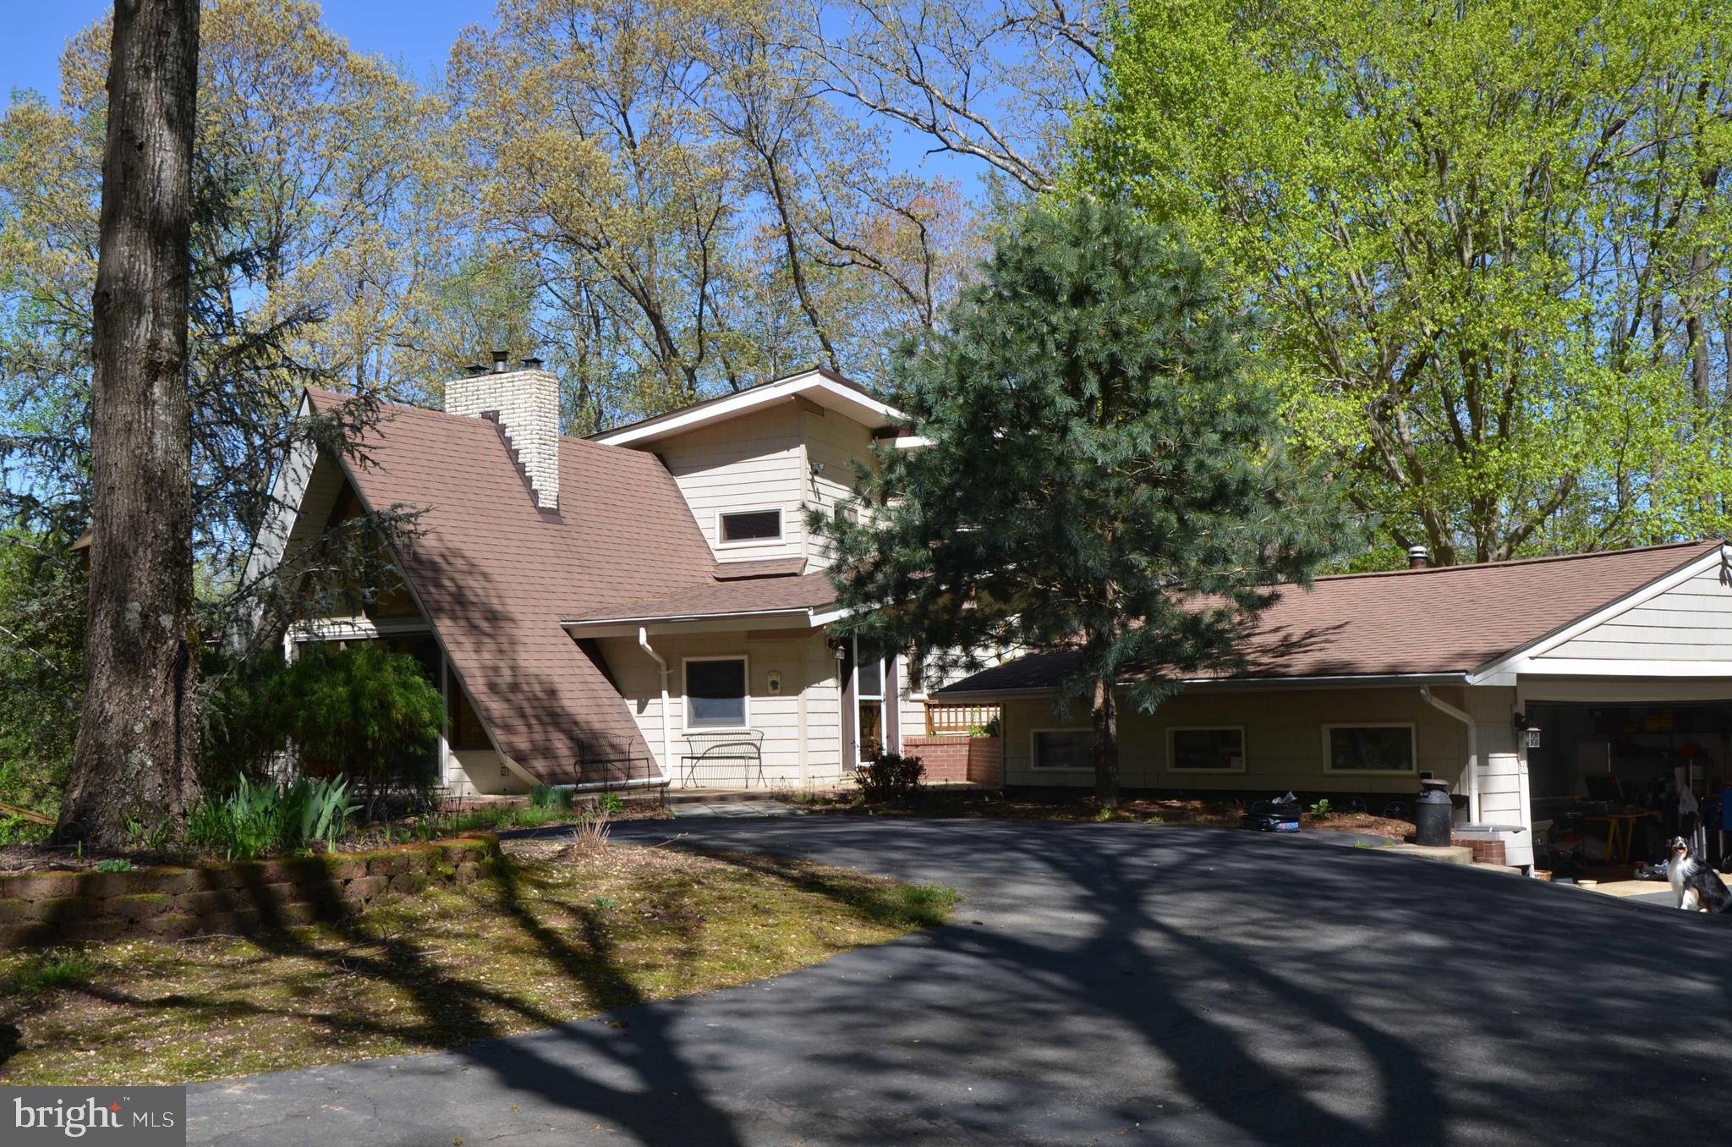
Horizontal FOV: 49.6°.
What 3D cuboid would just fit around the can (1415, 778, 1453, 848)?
[{"bbox_3d":[5.616,2.366,18.500,0.345,0.650,0.345,0,-6,0],"label":"can"}]

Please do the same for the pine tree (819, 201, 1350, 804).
[{"bbox_3d":[2.630,-0.910,22.550,6.200,7.350,5.900,0,-6,0],"label":"pine tree"}]

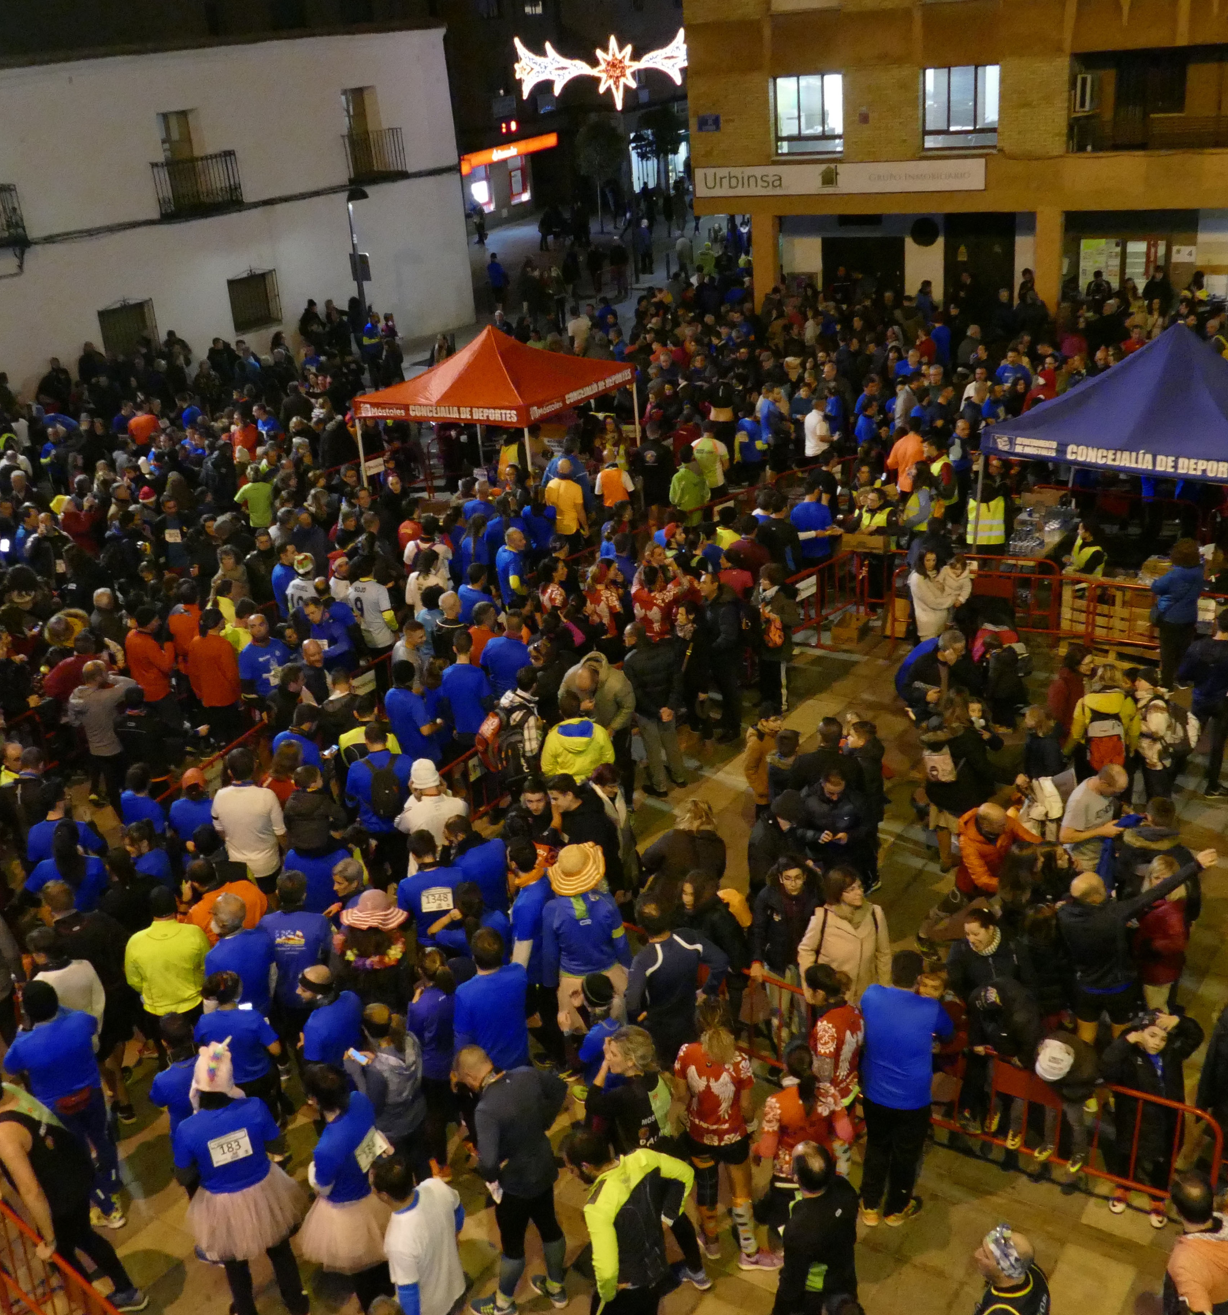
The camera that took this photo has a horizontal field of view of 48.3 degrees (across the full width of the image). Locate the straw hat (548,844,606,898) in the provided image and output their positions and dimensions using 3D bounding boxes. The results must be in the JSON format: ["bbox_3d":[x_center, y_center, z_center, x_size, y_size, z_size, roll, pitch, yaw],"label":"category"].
[{"bbox_3d":[-0.230,1.316,8.534,0.380,0.160,0.380,-4,32,0],"label":"straw hat"}]

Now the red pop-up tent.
[{"bbox_3d":[-1.623,-3.340,19.685,2.880,2.820,2.850,10,28,29],"label":"red pop-up tent"}]

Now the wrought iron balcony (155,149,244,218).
[{"bbox_3d":[-8.371,-9.529,27.671,0.450,1.070,1.770,13,30,34],"label":"wrought iron balcony"}]

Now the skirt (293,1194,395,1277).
[{"bbox_3d":[-1.361,2.914,7.094,0.590,0.360,0.550,-4,24,2],"label":"skirt"}]

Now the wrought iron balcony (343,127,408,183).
[{"bbox_3d":[-5.469,-11.409,31.205,0.430,1.030,1.570,13,30,34],"label":"wrought iron balcony"}]

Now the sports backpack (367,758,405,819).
[{"bbox_3d":[-1.748,0.992,10.496,0.270,0.450,0.170,-8,24,-7],"label":"sports backpack"}]

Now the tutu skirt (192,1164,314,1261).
[{"bbox_3d":[-1.937,2.888,7.249,0.630,0.370,0.560,-11,25,-15],"label":"tutu skirt"}]

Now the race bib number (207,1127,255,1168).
[{"bbox_3d":[-1.993,2.546,7.115,0.205,0.155,0.012,-14,6,-20],"label":"race bib number"}]

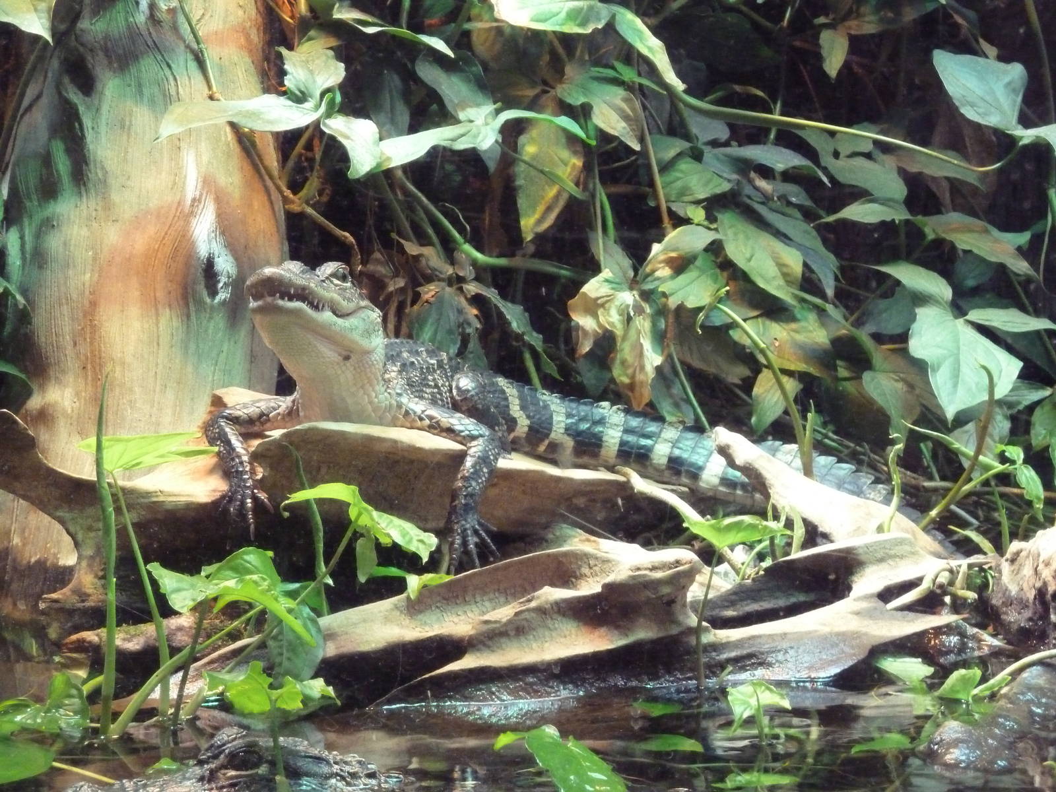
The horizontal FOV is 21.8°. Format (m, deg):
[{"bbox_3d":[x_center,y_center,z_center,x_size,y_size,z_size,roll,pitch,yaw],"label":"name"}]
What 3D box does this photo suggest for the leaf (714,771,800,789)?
[{"bbox_3d":[0.139,0.234,1.670,0.052,0.007,0.028,0,8,0],"label":"leaf"}]

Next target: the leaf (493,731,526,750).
[{"bbox_3d":[-0.012,0.218,1.740,0.020,0.011,0.015,-2,8,-12],"label":"leaf"}]

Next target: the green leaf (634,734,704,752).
[{"bbox_3d":[0.089,0.220,1.740,0.043,0.007,0.028,1,8,6],"label":"green leaf"}]

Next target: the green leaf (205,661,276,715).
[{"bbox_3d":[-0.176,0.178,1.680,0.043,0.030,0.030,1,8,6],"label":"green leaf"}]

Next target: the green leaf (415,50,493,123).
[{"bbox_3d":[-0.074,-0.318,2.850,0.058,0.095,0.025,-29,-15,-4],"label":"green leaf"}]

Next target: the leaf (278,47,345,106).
[{"bbox_3d":[-0.195,-0.288,2.475,0.061,0.053,0.042,0,8,0],"label":"leaf"}]

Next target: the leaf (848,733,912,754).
[{"bbox_3d":[0.223,0.220,1.740,0.038,0.009,0.028,-1,8,-6],"label":"leaf"}]

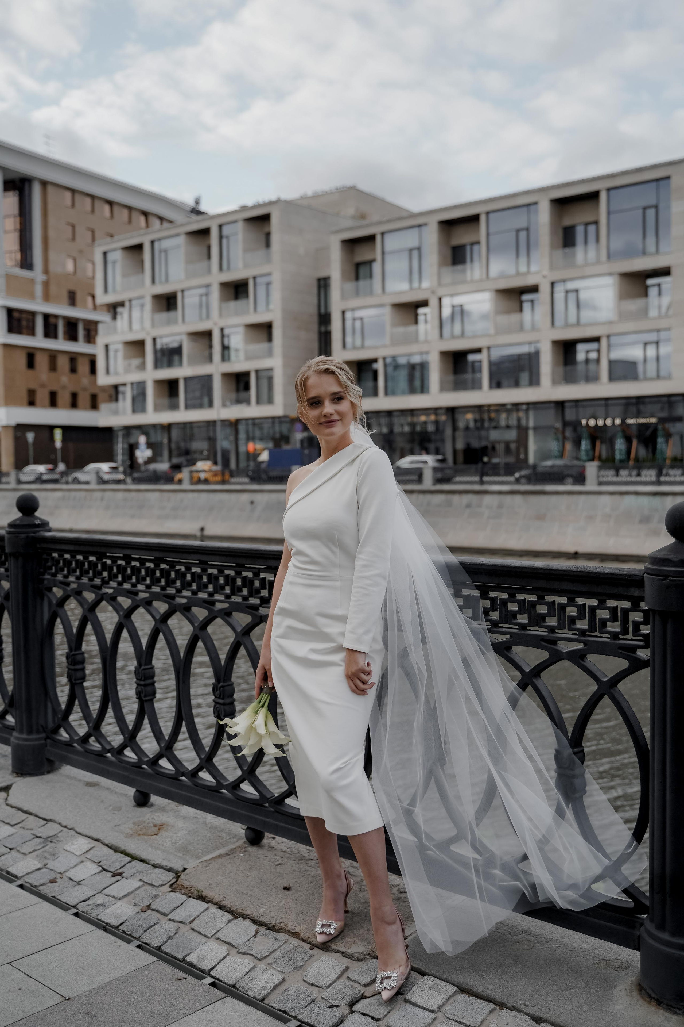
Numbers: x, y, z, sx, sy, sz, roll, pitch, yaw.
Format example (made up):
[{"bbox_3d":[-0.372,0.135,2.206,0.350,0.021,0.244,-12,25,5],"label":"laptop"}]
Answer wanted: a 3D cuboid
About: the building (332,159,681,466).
[{"bbox_3d":[14.864,-12.063,73.675,27.800,19.200,16.000,1,4,39],"label":"building"}]

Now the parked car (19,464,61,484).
[{"bbox_3d":[-25.814,-3.243,84.500,4.400,1.580,1.800,1,3,38],"label":"parked car"}]

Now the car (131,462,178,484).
[{"bbox_3d":[-14.361,-3.061,77.500,4.500,1.580,1.820,1,3,38],"label":"car"}]

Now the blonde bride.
[{"bbox_3d":[0.290,0.429,2.920,1.100,1.770,0.600,0,3,17],"label":"blonde bride"}]

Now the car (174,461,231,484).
[{"bbox_3d":[-10.441,-2.947,74.000,4.400,1.580,1.800,1,3,38],"label":"car"}]

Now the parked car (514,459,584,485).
[{"bbox_3d":[12.189,-2.377,57.000,4.500,1.460,1.800,1,3,38],"label":"parked car"}]

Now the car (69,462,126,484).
[{"bbox_3d":[-19.339,-3.117,79.000,4.600,1.680,1.870,1,3,38],"label":"car"}]

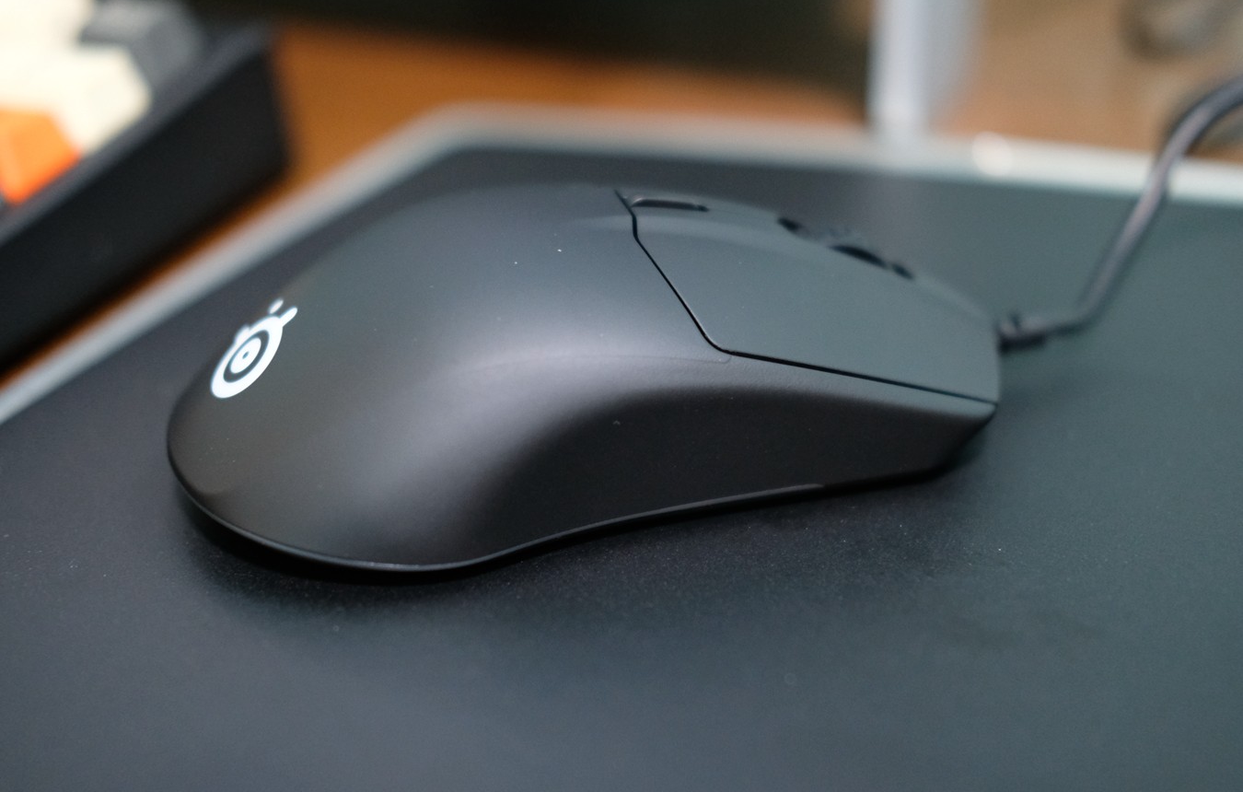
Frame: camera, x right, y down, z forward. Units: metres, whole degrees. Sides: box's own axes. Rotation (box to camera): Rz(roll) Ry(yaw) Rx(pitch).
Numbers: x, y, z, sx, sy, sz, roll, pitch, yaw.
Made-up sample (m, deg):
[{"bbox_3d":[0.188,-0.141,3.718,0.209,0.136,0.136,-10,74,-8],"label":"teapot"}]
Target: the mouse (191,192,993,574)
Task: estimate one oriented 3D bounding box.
[{"bbox_3d":[-0.005,-0.010,0.268,0.121,0.038,0.067,-8,25,-14],"label":"mouse"}]

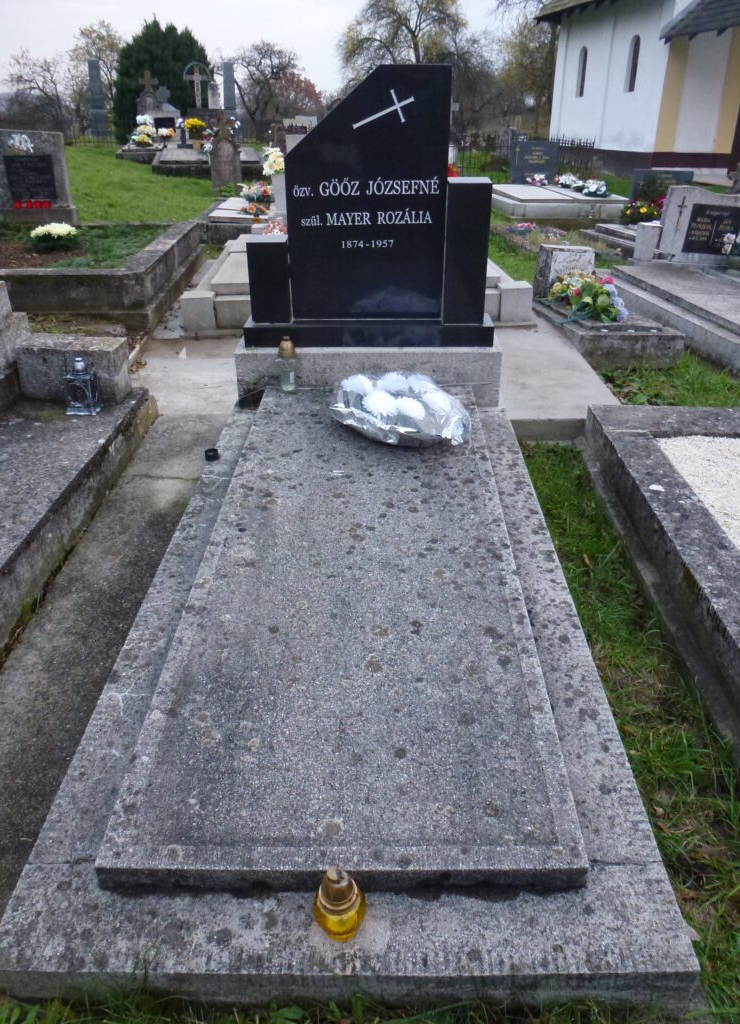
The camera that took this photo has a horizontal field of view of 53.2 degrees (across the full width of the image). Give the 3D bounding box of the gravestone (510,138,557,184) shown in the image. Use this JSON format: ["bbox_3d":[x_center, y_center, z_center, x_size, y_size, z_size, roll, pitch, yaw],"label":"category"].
[{"bbox_3d":[2.529,-5.430,11.494,0.709,0.645,0.130,0,28,1],"label":"gravestone"}]

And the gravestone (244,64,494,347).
[{"bbox_3d":[-0.005,-1.112,2.753,0.965,0.944,0.230,0,28,1],"label":"gravestone"}]

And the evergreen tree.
[{"bbox_3d":[-5.564,-11.557,19.925,2.694,2.914,2.560,0,27,0],"label":"evergreen tree"}]

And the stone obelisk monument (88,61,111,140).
[{"bbox_3d":[-7.686,-11.703,20.973,0.530,1.982,0.500,0,27,0],"label":"stone obelisk monument"}]

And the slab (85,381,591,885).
[{"bbox_3d":[-0.025,0.069,1.906,0.740,0.057,1.841,1,32,1],"label":"slab"}]

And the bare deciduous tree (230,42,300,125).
[{"bbox_3d":[-5.264,-20.567,36.769,4.100,4.700,4.000,0,28,1],"label":"bare deciduous tree"}]

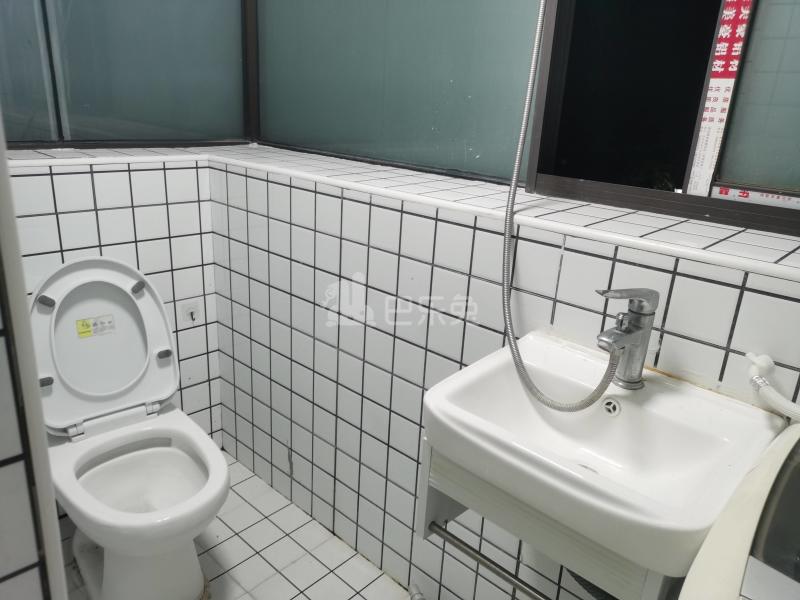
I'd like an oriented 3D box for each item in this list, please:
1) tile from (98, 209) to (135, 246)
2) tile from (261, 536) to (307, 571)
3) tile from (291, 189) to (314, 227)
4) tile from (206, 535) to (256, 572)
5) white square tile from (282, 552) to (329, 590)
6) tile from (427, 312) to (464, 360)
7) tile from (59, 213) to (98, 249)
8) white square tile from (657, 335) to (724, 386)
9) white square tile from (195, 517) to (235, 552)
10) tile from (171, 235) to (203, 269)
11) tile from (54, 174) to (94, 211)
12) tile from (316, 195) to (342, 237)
[{"bbox_3d":[-0.800,-0.208,1.757,0.097,0.097,0.010,-14,26,-41],"label":"tile"},{"bbox_3d":[-0.328,0.715,1.757,0.097,0.010,0.097,19,25,39],"label":"tile"},{"bbox_3d":[-0.250,-0.239,1.630,0.097,0.097,0.010,19,25,39],"label":"tile"},{"bbox_3d":[-0.470,0.711,1.751,0.097,0.010,0.097,20,27,39],"label":"tile"},{"bbox_3d":[-0.256,0.741,1.694,0.097,0.010,0.097,20,27,39],"label":"white square tile"},{"bbox_3d":[0.105,0.078,1.386,0.097,0.097,0.010,19,25,39],"label":"tile"},{"bbox_3d":[-0.868,-0.188,1.685,0.097,0.097,0.010,-14,25,-41],"label":"tile"},{"bbox_3d":[0.477,0.112,1.032,0.098,0.098,0.010,19,25,39],"label":"white square tile"},{"bbox_3d":[-0.542,0.684,1.814,0.097,0.010,0.097,20,27,39],"label":"white square tile"},{"bbox_3d":[-0.660,-0.151,1.922,0.097,0.097,0.010,-14,26,-41],"label":"tile"},{"bbox_3d":[-0.867,-0.285,1.658,0.097,0.097,0.010,-14,26,-41],"label":"tile"},{"bbox_3d":[-0.177,-0.214,1.567,0.097,0.097,0.010,19,25,39],"label":"tile"}]

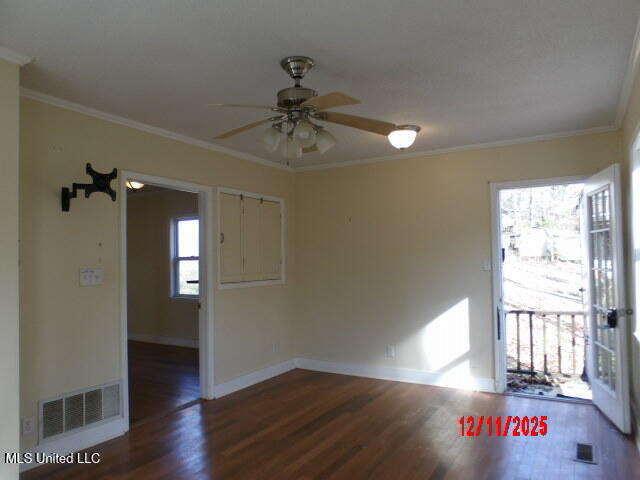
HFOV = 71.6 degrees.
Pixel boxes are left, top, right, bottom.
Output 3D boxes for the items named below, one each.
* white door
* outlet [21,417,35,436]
[{"bbox_3d":[2.384,0.458,3.709,0.045,2.030,0.710,-2,-2,15],"label":"white door"},{"bbox_3d":[-1.932,1.233,2.943,0.015,0.117,0.073,-2,-2,31],"label":"outlet"}]

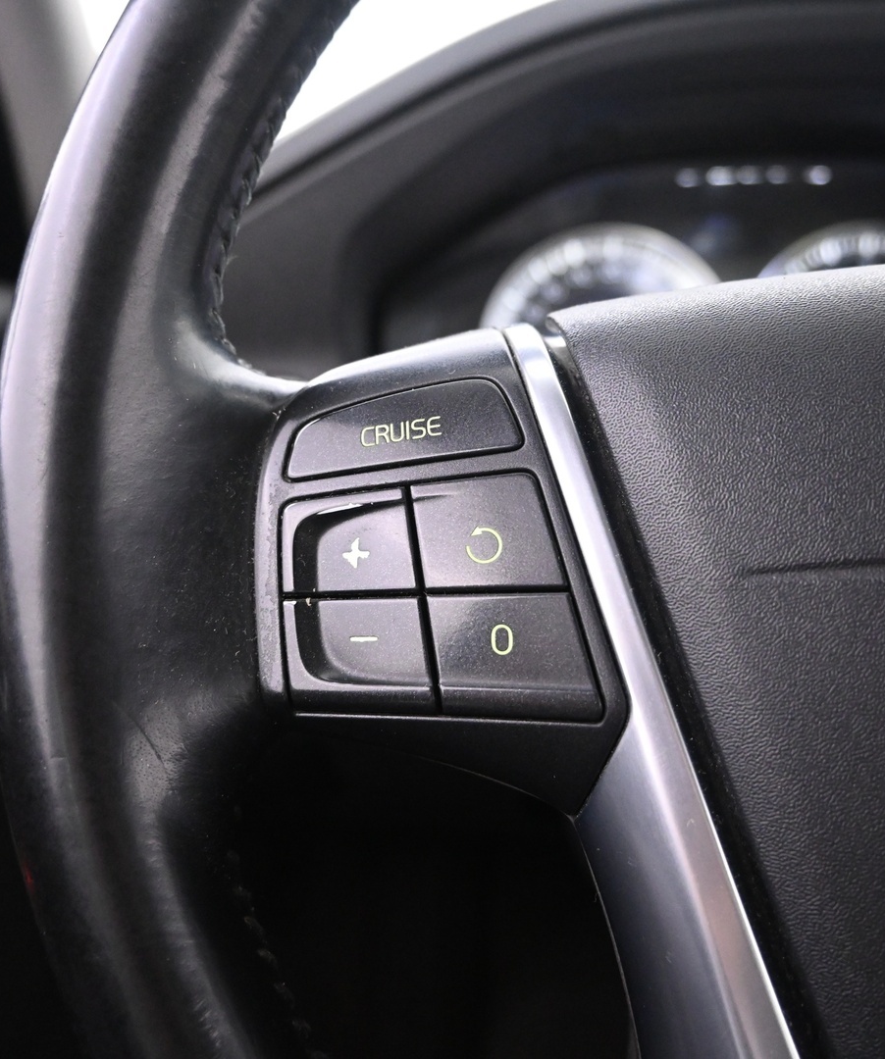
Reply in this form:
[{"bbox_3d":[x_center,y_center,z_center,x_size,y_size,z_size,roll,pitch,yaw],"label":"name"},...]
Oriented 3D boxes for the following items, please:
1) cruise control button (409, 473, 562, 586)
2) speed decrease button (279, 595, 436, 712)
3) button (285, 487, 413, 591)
[{"bbox_3d":[0.007,0.001,0.177,0.025,0.018,0.006,2,-9,-1],"label":"cruise control button"},{"bbox_3d":[-0.013,0.021,0.173,0.023,0.018,0.006,2,-9,-1],"label":"speed decrease button"},{"bbox_3d":[-0.015,0.002,0.176,0.021,0.017,0.006,2,-9,-1],"label":"button"}]

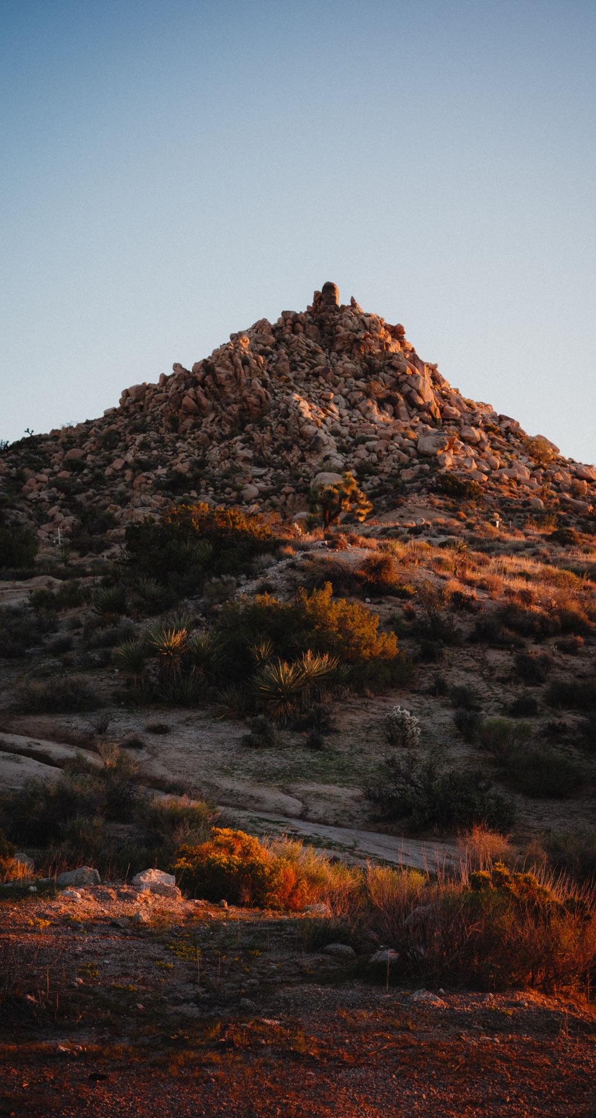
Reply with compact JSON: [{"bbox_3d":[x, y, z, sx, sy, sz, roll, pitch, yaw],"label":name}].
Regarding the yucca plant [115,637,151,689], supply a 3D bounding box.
[{"bbox_3d":[-3.457,2.194,26.000,0.732,1.115,0.732,0,-2,0],"label":"yucca plant"}]

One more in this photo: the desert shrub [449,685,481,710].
[{"bbox_3d":[3.319,2.744,24.700,0.625,0.504,0.594,0,0,0],"label":"desert shrub"}]

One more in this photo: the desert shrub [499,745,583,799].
[{"bbox_3d":[3.624,3.174,18.500,1.262,0.794,1.136,0,-2,0],"label":"desert shrub"}]

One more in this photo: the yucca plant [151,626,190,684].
[{"bbox_3d":[-2.698,2.048,26.000,0.823,1.262,0.823,0,-2,0],"label":"yucca plant"}]

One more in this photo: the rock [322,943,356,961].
[{"bbox_3d":[0.182,1.740,5.500,0.155,0.064,0.116,0,-2,0],"label":"rock"}]

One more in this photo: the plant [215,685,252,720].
[{"bbox_3d":[-1.163,2.587,22.500,0.649,0.633,0.649,0,-2,0],"label":"plant"}]

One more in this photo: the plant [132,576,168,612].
[{"bbox_3d":[-5.350,1.282,45.000,1.266,1.266,1.266,0,-1,0],"label":"plant"}]

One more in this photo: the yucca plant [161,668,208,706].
[{"bbox_3d":[-2.835,3.194,31.000,1.178,0.959,1.119,0,-1,0],"label":"yucca plant"}]

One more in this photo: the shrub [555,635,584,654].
[{"bbox_3d":[8.532,2.701,39.000,0.933,0.603,0.839,0,-1,0],"label":"shrub"}]

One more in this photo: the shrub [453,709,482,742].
[{"bbox_3d":[2.825,2.787,20.700,0.495,0.553,0.495,0,0,0],"label":"shrub"}]

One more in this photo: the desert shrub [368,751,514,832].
[{"bbox_3d":[2.351,3.849,20.500,2.480,1.341,1.860,0,-1,0],"label":"desert shrub"}]

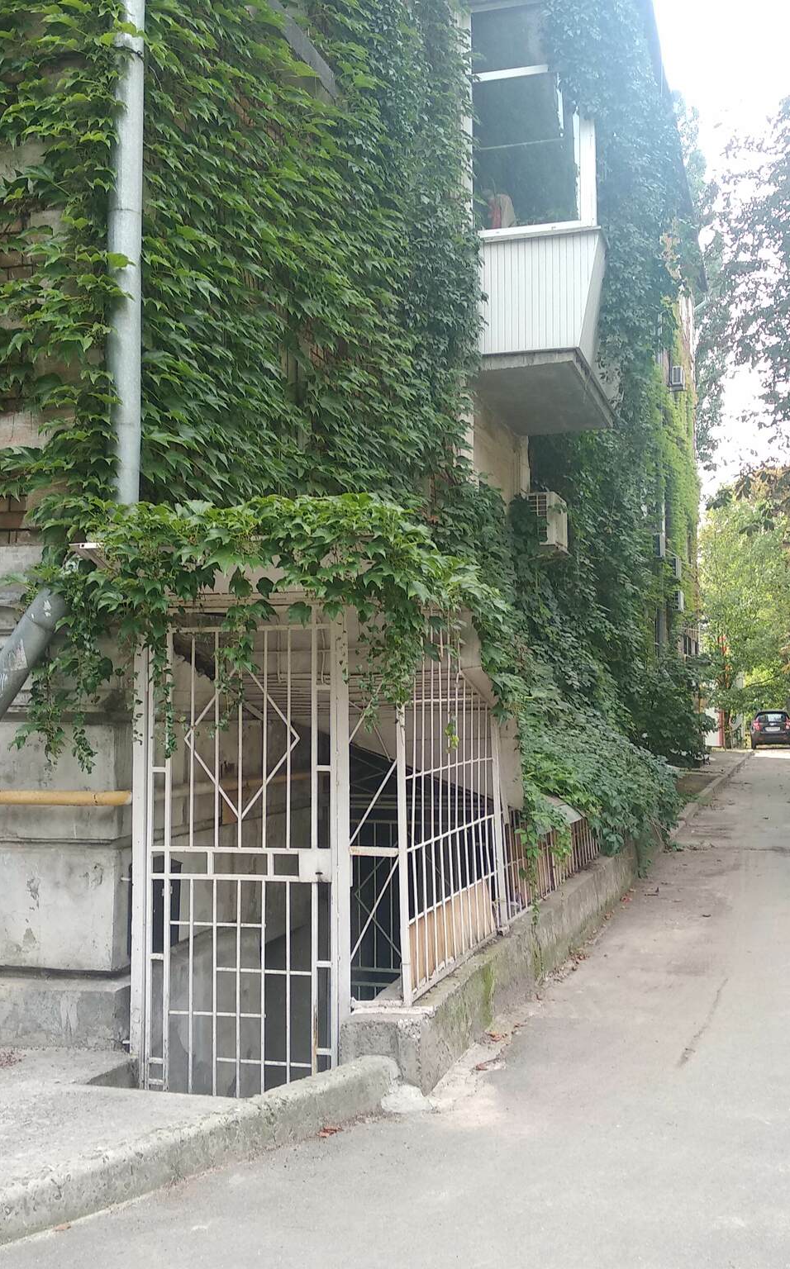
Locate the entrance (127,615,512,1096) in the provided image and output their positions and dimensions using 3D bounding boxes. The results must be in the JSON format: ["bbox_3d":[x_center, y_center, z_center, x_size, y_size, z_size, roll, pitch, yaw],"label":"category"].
[{"bbox_3d":[-0.290,0.997,6.268,1.353,2.055,1.750,-1,-4,16],"label":"entrance"}]

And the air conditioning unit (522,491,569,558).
[{"bbox_3d":[1.706,-1.222,14.114,0.285,0.562,0.780,-2,-4,18],"label":"air conditioning unit"}]

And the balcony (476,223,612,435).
[{"bbox_3d":[1.614,-3.059,13.306,1.282,1.261,2.758,-1,-4,16],"label":"balcony"}]

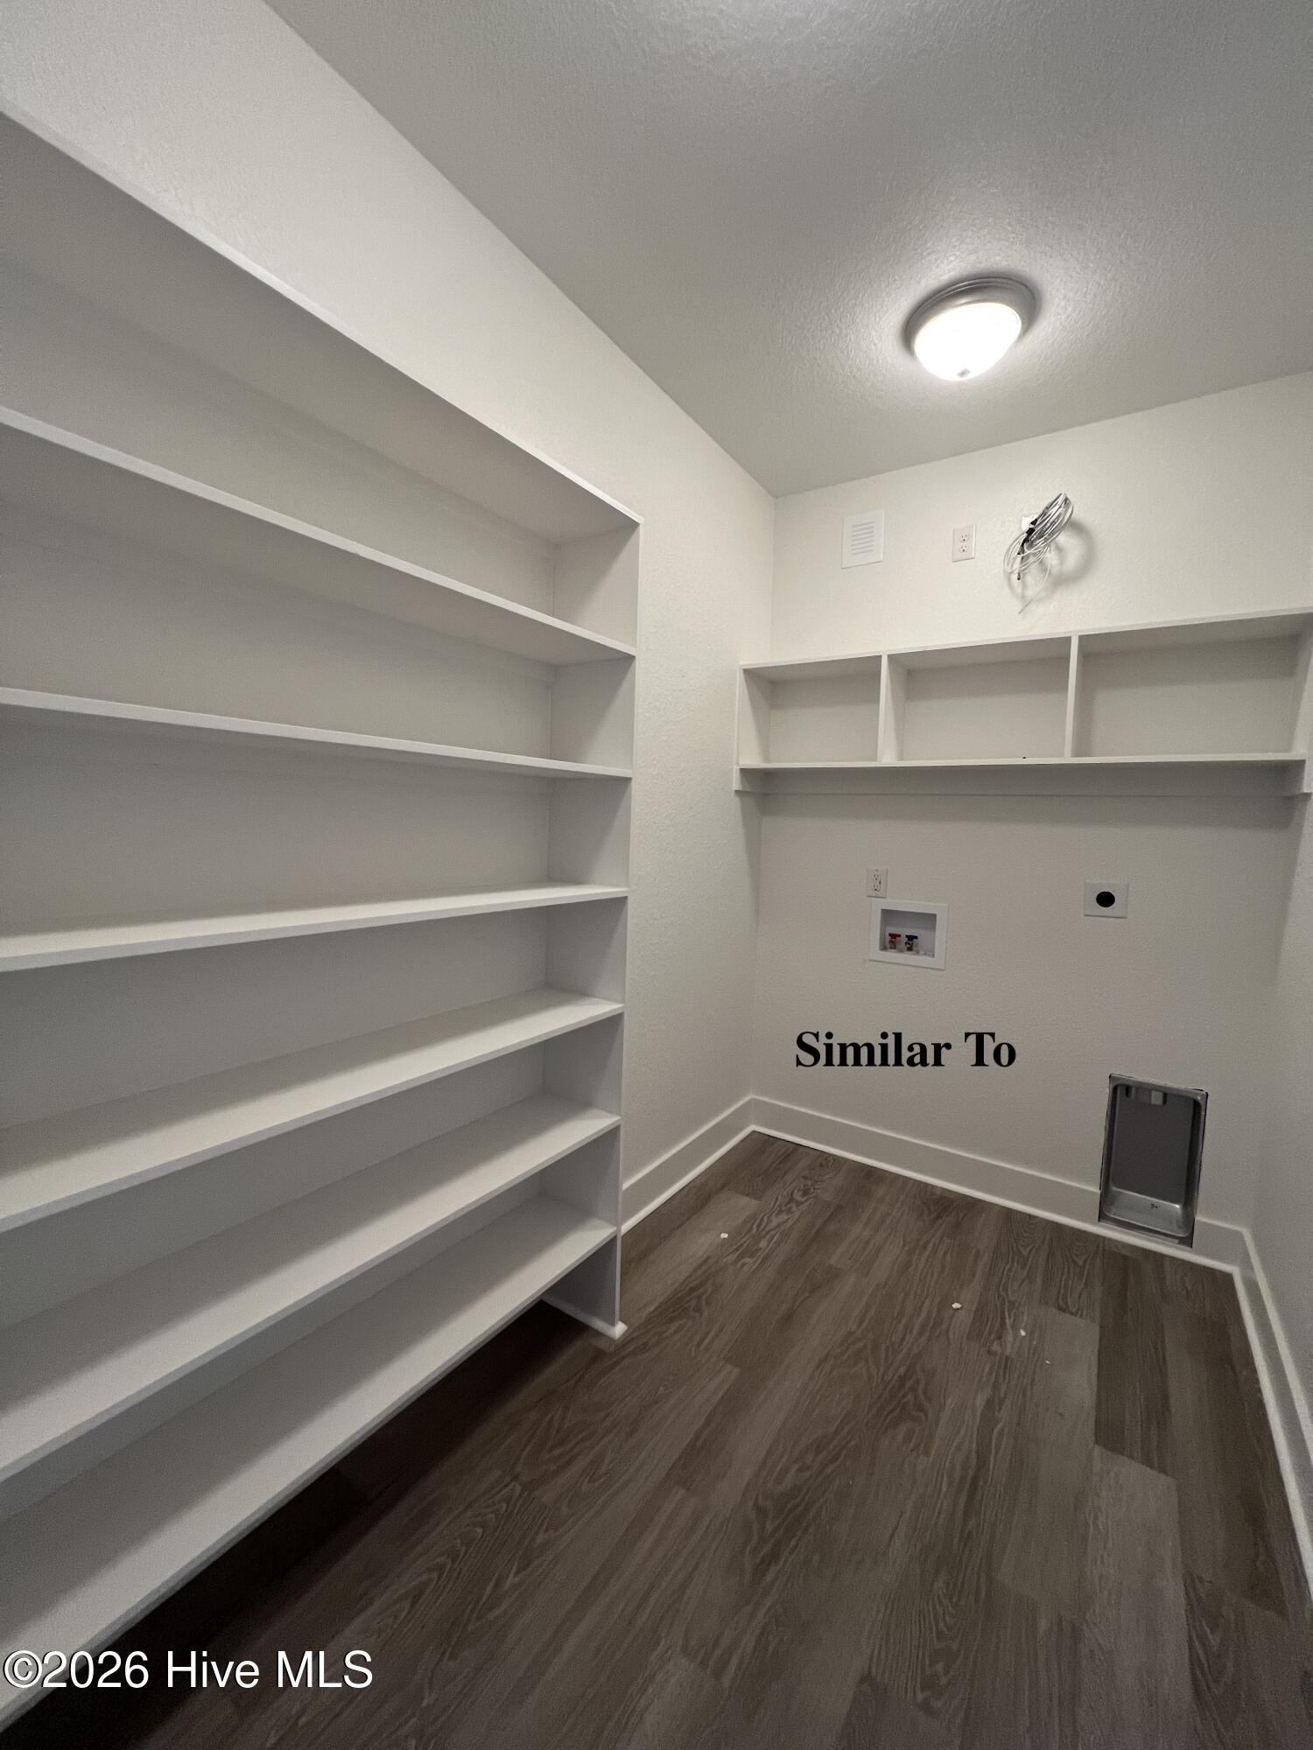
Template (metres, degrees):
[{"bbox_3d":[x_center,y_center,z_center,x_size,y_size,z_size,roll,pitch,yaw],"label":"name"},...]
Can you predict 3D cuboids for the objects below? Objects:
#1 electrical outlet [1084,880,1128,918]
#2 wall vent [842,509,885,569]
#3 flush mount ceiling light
[{"bbox_3d":[1.511,0.086,2.209,0.118,0.115,0.012,5,5,31],"label":"electrical outlet"},{"bbox_3d":[0.801,-1.305,2.555,0.157,0.190,0.015,5,5,31],"label":"wall vent"},{"bbox_3d":[0.828,-1.409,1.757,0.322,0.125,0.322,5,5,31],"label":"flush mount ceiling light"}]

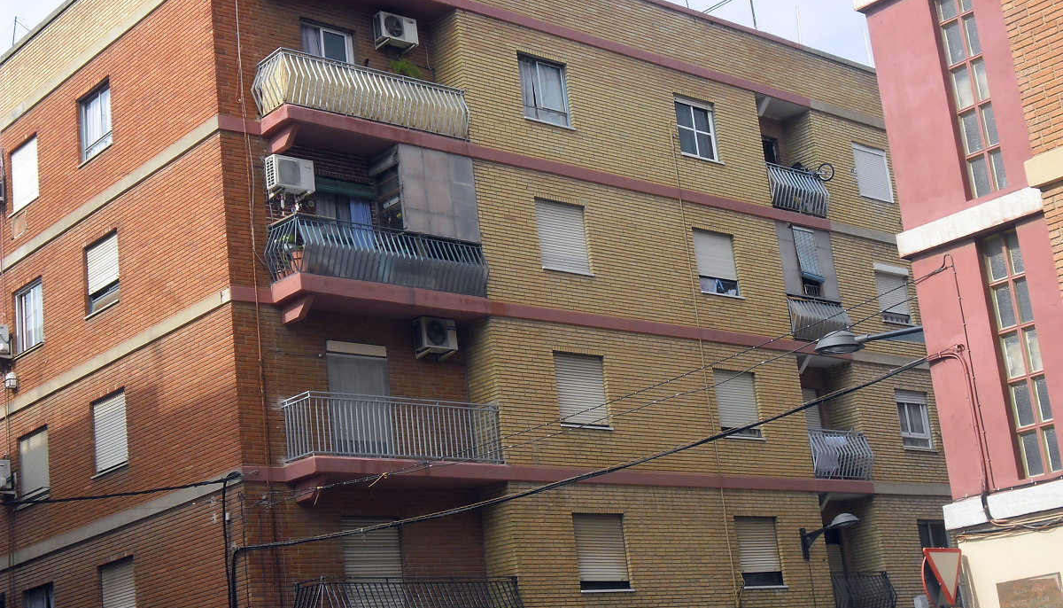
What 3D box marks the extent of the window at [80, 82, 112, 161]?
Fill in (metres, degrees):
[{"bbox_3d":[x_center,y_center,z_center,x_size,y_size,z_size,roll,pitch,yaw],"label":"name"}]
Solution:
[{"bbox_3d":[-8.018,-3.372,29.604,0.150,1.290,1.250,8,-21,-42],"label":"window"}]

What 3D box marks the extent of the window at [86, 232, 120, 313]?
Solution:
[{"bbox_3d":[-7.491,-0.514,28.009,0.130,1.297,1.238,7,-21,-41],"label":"window"}]

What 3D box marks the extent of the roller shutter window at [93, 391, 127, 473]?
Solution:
[{"bbox_3d":[-7.325,2.286,27.968,0.150,1.280,1.230,8,-21,-42],"label":"roller shutter window"}]

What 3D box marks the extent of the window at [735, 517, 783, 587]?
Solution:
[{"bbox_3d":[4.177,4.579,29.565,1.217,1.278,0.150,7,-21,-41],"label":"window"}]

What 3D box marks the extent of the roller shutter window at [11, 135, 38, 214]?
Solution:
[{"bbox_3d":[-9.759,-2.477,30.849,0.130,1.306,1.248,7,-21,-41],"label":"roller shutter window"}]

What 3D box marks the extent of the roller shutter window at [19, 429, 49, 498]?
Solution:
[{"bbox_3d":[-8.787,2.911,28.460,0.150,1.288,1.197,8,-21,-42],"label":"roller shutter window"}]

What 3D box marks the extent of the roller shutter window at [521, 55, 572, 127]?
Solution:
[{"bbox_3d":[0.218,-3.876,29.178,1.217,1.288,0.150,7,-21,-41],"label":"roller shutter window"}]

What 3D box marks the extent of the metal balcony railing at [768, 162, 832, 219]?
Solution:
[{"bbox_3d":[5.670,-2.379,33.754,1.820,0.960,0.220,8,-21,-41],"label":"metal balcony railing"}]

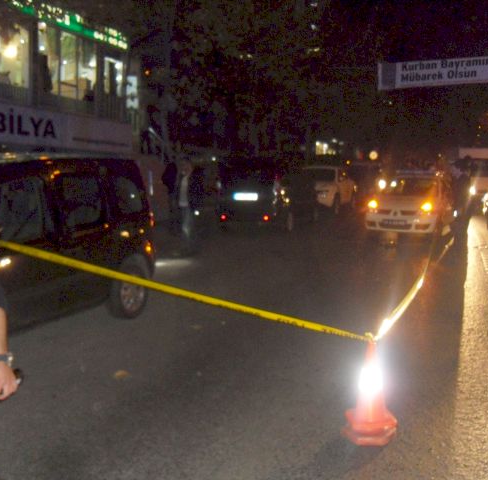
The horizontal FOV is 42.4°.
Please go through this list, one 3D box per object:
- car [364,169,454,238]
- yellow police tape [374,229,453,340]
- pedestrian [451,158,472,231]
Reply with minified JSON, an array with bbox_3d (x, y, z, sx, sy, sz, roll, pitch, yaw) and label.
[{"bbox_3d":[4.439,-0.954,16.531,1.660,1.500,4.050,5,7,21],"label":"car"},{"bbox_3d":[2.303,0.262,7.628,0.120,0.350,8.350,5,7,21],"label":"yellow police tape"},{"bbox_3d":[5.109,-1.059,14.800,0.520,1.770,0.360,4,7,18],"label":"pedestrian"}]

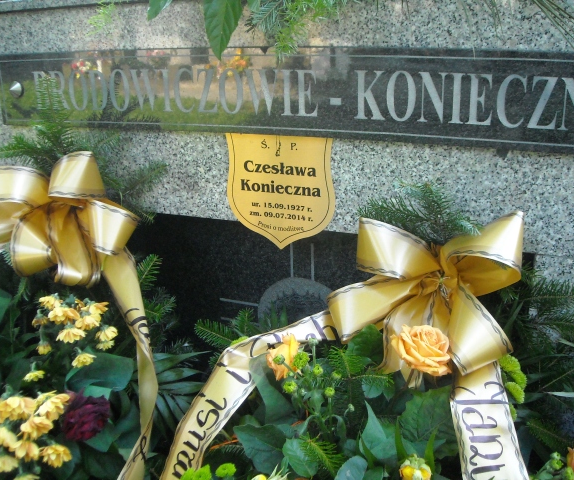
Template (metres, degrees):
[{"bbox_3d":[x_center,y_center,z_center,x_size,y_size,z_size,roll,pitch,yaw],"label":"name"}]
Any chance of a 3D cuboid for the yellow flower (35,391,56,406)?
[{"bbox_3d":[-0.350,0.234,0.945,0.042,0.032,0.040,-6,17,-22],"label":"yellow flower"}]

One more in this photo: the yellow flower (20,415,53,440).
[{"bbox_3d":[-0.356,0.267,0.920,0.047,0.036,0.043,-7,17,-23],"label":"yellow flower"}]

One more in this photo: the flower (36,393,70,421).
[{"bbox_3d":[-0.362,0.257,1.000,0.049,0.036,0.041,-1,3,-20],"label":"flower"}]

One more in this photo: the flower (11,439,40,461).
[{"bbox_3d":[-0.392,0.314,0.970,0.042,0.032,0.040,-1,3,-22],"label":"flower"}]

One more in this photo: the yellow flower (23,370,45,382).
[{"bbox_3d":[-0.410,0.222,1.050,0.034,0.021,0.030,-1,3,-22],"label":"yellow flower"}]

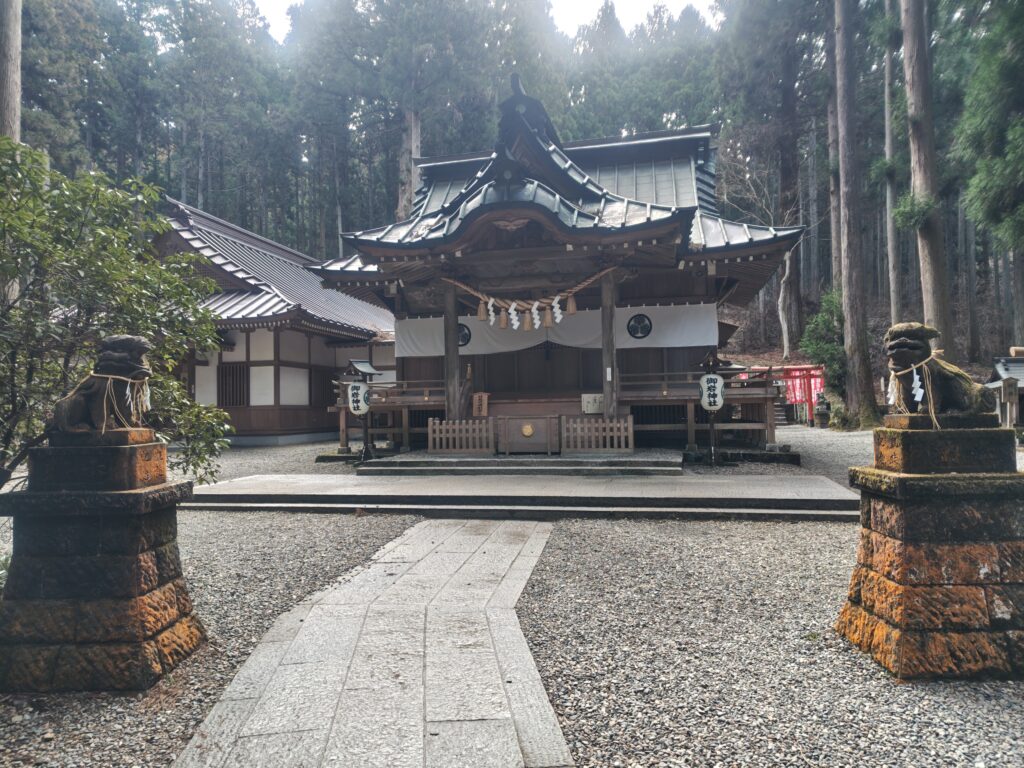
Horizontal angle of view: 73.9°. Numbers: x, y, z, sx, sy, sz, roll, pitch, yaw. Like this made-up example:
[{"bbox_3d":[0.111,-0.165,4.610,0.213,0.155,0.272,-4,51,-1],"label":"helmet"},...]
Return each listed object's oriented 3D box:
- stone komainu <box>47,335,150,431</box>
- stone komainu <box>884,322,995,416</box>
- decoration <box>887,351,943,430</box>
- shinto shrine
[{"bbox_3d":[-2.690,0.000,4.450,0.600,0.610,0.310,-1,-2,2],"label":"stone komainu"},{"bbox_3d":[2.700,-0.100,4.320,0.590,0.590,0.310,-1,-2,-2],"label":"stone komainu"},{"bbox_3d":[2.550,0.030,4.300,0.340,0.490,0.270,-1,-2,-2],"label":"decoration"},{"bbox_3d":[1.104,-2.647,20.026,12.600,8.850,10.400,-1,-2,13],"label":"shinto shrine"}]

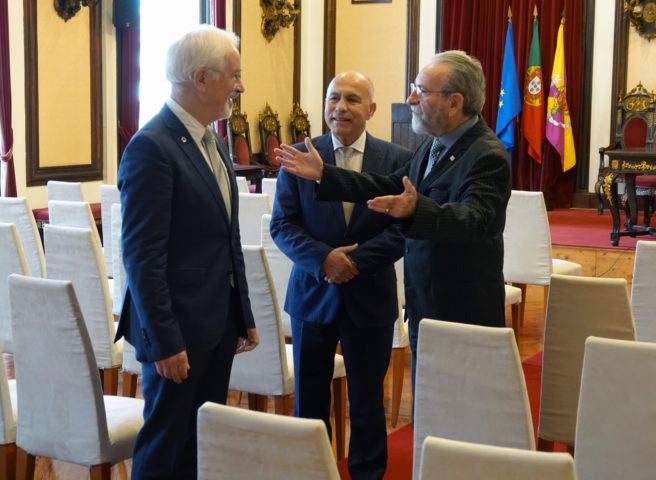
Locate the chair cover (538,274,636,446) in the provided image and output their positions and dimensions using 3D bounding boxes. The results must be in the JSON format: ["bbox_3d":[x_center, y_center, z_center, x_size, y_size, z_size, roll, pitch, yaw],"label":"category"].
[{"bbox_3d":[0.994,0.385,4.316,0.385,0.584,0.616,5,8,28],"label":"chair cover"}]

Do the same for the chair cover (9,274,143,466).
[{"bbox_3d":[-0.776,0.401,4.253,0.420,0.607,0.630,5,8,32],"label":"chair cover"}]

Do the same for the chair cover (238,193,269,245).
[{"bbox_3d":[-0.322,-0.008,7.404,0.385,0.584,0.616,5,8,28],"label":"chair cover"}]

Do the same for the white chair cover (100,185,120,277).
[{"bbox_3d":[-1.204,-0.071,8.182,0.420,0.607,0.630,5,8,30],"label":"white chair cover"}]

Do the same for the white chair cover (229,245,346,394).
[{"bbox_3d":[-0.215,0.295,5.211,0.420,0.607,0.630,5,8,30],"label":"white chair cover"}]

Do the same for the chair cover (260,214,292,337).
[{"bbox_3d":[-0.059,0.160,6.366,0.420,0.607,0.630,5,8,30],"label":"chair cover"}]

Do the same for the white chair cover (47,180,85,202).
[{"bbox_3d":[-1.534,-0.100,8.000,0.385,0.584,0.616,4,8,26],"label":"white chair cover"}]

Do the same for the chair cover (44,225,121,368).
[{"bbox_3d":[-0.959,0.215,5.458,0.385,0.584,0.616,5,8,30],"label":"chair cover"}]

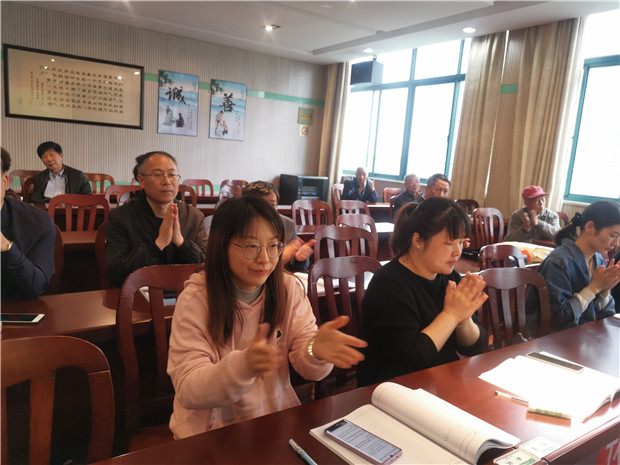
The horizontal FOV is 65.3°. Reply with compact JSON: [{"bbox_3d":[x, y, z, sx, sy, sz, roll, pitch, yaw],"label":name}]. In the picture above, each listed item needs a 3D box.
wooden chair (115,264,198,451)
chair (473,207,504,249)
[{"bbox_3d":[-0.325,0.636,1.521,0.450,0.970,0.520,-2,11,-34],"label":"wooden chair"},{"bbox_3d":[2.025,0.256,4.991,0.450,0.955,0.520,-2,11,-35],"label":"chair"}]

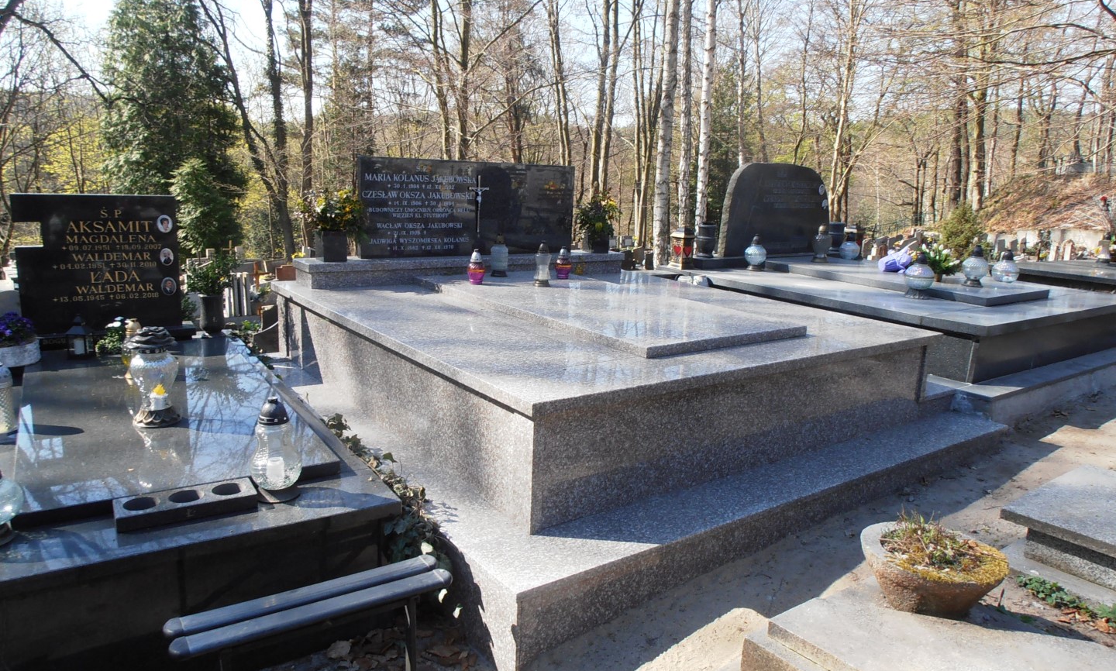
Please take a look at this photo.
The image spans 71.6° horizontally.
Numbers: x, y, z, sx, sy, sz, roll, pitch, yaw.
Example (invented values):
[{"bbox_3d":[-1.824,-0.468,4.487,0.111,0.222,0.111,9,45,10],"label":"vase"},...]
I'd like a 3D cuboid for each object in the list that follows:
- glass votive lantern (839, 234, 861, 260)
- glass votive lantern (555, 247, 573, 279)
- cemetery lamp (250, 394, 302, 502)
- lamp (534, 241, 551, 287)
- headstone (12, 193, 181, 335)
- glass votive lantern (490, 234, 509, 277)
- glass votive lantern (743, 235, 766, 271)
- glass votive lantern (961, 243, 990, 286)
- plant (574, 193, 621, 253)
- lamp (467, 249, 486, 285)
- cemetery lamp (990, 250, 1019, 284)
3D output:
[{"bbox_3d":[2.678,-0.789,7.095,0.182,0.308,0.182,-6,14,-36],"label":"glass votive lantern"},{"bbox_3d":[0.040,-0.484,5.164,0.108,0.213,0.108,3,12,-1],"label":"glass votive lantern"},{"bbox_3d":[-0.829,0.328,2.278,0.142,0.303,0.142,-5,13,-31],"label":"cemetery lamp"},{"bbox_3d":[-0.091,-0.444,4.799,0.106,0.276,0.106,3,12,-1],"label":"lamp"},{"bbox_3d":[-2.275,-0.358,3.858,0.689,0.668,0.070,-5,13,-31],"label":"headstone"},{"bbox_3d":[-0.377,-0.517,4.989,0.121,0.273,0.121,2,11,0],"label":"glass votive lantern"},{"bbox_3d":[1.617,-0.670,6.250,0.173,0.285,0.173,-6,15,-36],"label":"glass votive lantern"},{"bbox_3d":[2.935,-0.491,5.434,0.188,0.291,0.188,-6,15,-36],"label":"glass votive lantern"},{"bbox_3d":[0.297,-0.845,5.836,0.320,0.440,0.320,-6,14,-36],"label":"plant"},{"bbox_3d":[-0.501,-0.426,4.779,0.105,0.214,0.105,3,12,-1],"label":"lamp"},{"bbox_3d":[3.492,-0.514,6.017,0.182,0.308,0.182,-6,14,-36],"label":"cemetery lamp"}]

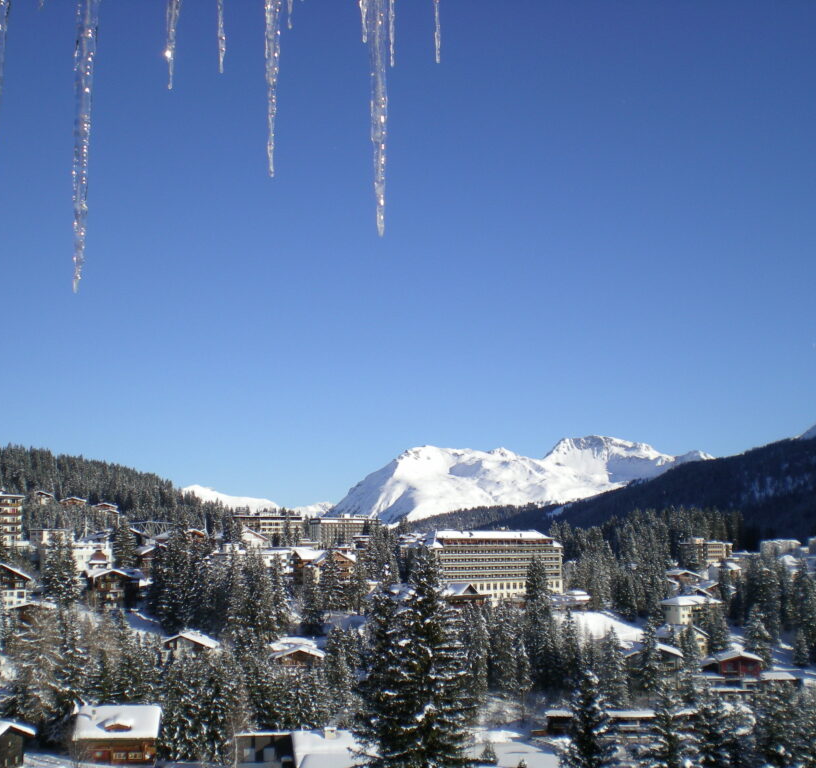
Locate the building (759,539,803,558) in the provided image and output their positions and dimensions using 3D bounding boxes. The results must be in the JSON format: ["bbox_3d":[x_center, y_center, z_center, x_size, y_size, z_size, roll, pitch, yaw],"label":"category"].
[{"bbox_3d":[221.870,98.600,670.000,22.000,13.000,12.500,-1,-8,3],"label":"building"}]

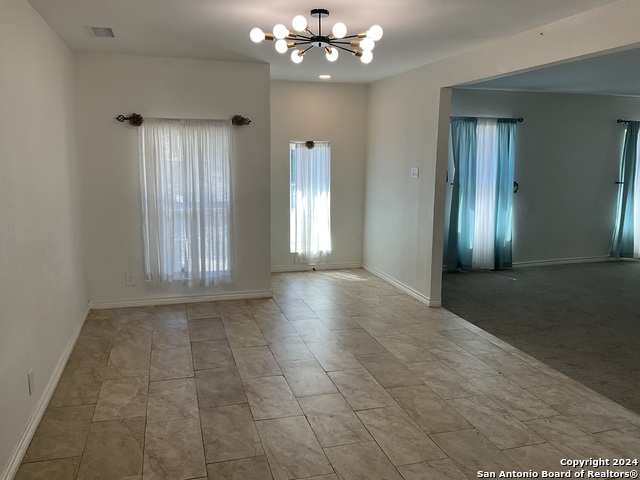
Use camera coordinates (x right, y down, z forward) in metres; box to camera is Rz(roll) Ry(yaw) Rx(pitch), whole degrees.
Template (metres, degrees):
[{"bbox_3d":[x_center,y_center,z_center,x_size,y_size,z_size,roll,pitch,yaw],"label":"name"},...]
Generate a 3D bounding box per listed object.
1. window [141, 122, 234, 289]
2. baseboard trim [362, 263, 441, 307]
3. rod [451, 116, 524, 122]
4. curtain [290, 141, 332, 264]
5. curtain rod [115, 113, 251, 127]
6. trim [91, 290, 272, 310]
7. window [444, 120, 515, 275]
[{"bbox_3d":[-1.305,-0.365,5.380,0.880,1.655,0.100,-2,10,-16],"label":"window"},{"bbox_3d":[0.927,0.496,6.518,0.125,0.090,1.993,-2,10,-16],"label":"baseboard trim"},{"bbox_3d":[2.180,-1.594,7.083,1.160,0.060,0.100,-2,10,-16],"label":"rod"},{"bbox_3d":[-0.102,-0.476,7.092,0.540,1.625,0.090,-2,10,-16],"label":"curtain"},{"bbox_3d":[-1.324,-1.177,5.246,1.295,0.110,0.105,-2,10,-16],"label":"curtain rod"},{"bbox_3d":[-1.401,0.624,5.582,1.860,0.085,0.022,-2,10,-16],"label":"trim"},{"bbox_3d":[2.171,-0.608,7.252,1.070,2.040,0.130,-2,10,-16],"label":"window"}]

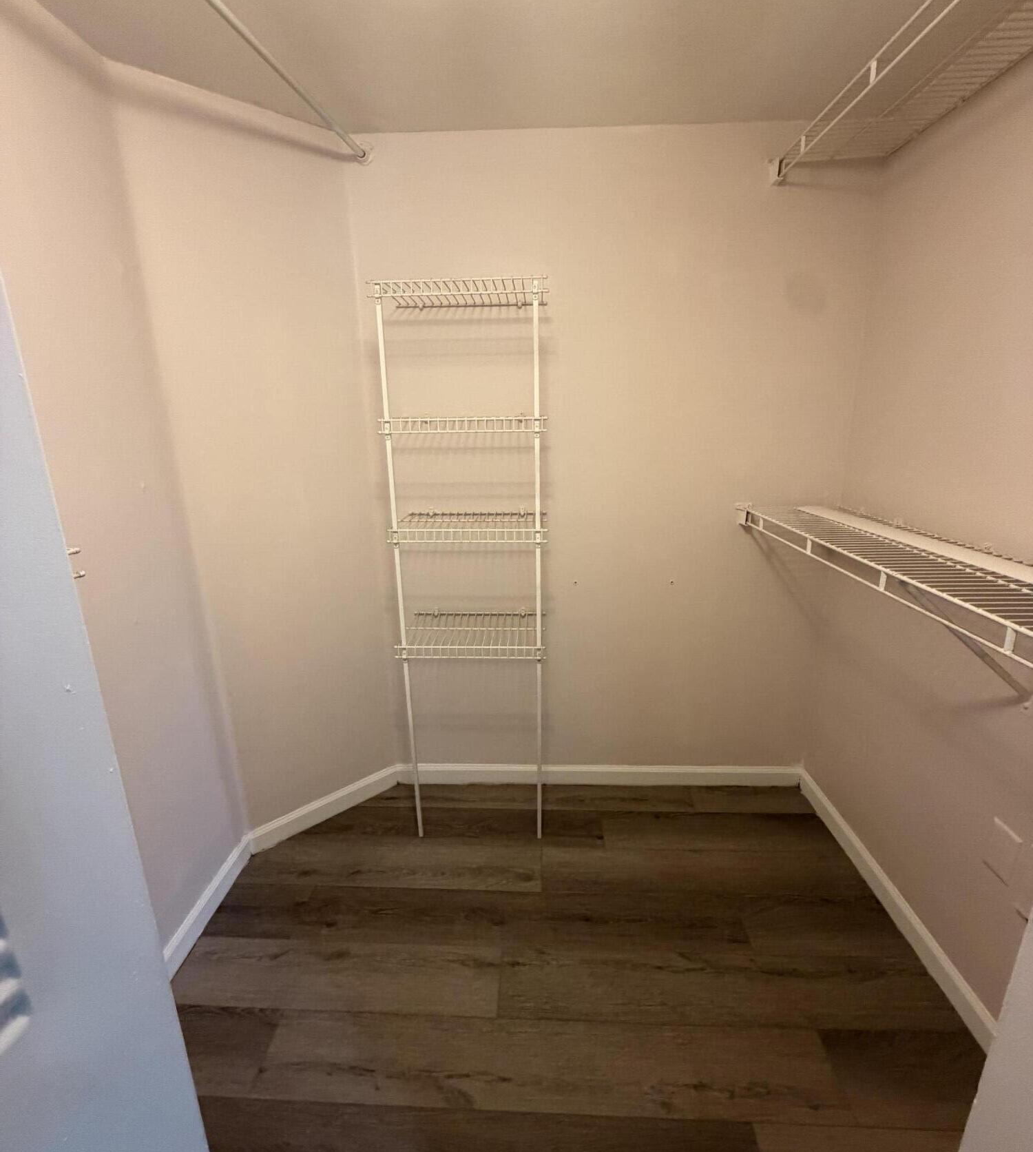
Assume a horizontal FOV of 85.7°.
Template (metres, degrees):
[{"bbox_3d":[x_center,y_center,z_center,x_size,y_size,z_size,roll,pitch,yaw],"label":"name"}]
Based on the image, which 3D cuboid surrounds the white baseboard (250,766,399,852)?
[{"bbox_3d":[-0.664,0.814,1.976,0.544,0.084,0.016,-14,21,-39],"label":"white baseboard"}]

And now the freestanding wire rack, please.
[{"bbox_3d":[-0.130,0.024,1.774,0.463,1.694,0.304,0,16,3],"label":"freestanding wire rack"}]

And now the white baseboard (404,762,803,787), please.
[{"bbox_3d":[0.304,0.755,2.121,1.532,0.084,0.016,0,16,2],"label":"white baseboard"}]

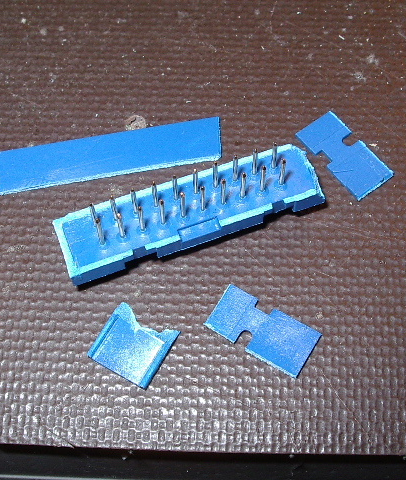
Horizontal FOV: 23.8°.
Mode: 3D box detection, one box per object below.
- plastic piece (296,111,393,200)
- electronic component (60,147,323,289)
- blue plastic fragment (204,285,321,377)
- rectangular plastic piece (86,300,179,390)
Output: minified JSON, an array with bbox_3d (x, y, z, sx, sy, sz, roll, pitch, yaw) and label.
[{"bbox_3d":[0.018,-0.011,0.124,0.006,0.001,0.013,-34,66,-16],"label":"plastic piece"},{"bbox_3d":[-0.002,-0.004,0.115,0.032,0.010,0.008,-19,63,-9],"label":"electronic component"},{"bbox_3d":[0.007,0.011,0.113,0.013,0.001,0.006,29,66,15],"label":"blue plastic fragment"},{"bbox_3d":[-0.008,0.012,0.112,0.008,0.001,0.008,28,66,15],"label":"rectangular plastic piece"}]

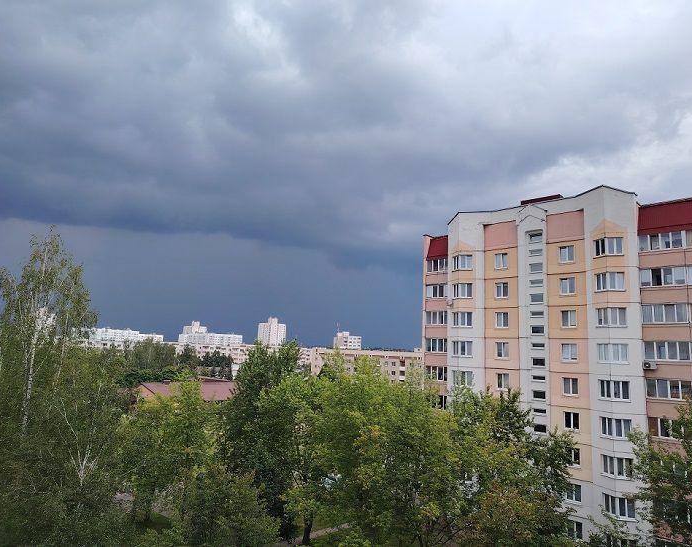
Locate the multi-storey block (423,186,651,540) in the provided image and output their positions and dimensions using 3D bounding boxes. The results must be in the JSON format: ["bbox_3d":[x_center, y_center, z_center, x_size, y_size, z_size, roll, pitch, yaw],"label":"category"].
[{"bbox_3d":[19.124,8.998,48.714,19.900,30.100,13.000,-6,-12,44],"label":"multi-storey block"}]

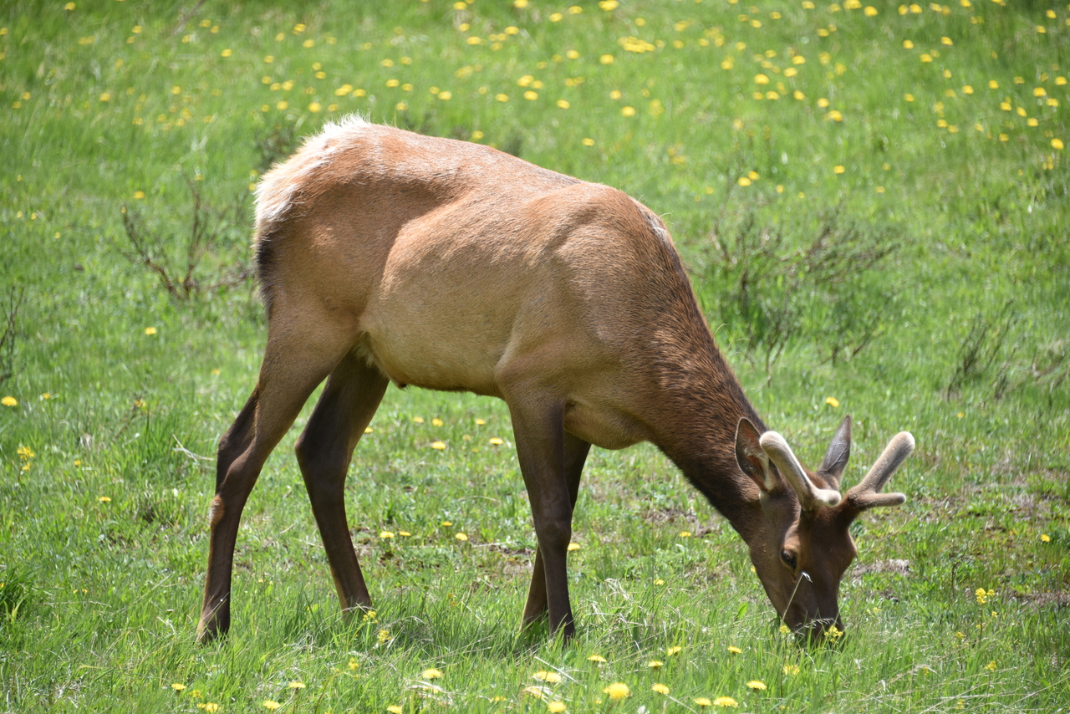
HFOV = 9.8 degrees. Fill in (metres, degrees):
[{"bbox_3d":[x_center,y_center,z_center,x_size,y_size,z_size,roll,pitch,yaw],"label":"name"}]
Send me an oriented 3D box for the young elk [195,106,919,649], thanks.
[{"bbox_3d":[0.047,0.067,14.900,1.660,1.250,0.500,1,8,11],"label":"young elk"}]

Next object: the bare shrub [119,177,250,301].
[{"bbox_3d":[-1.129,-0.377,20.200,0.430,0.370,0.380,0,7,0],"label":"bare shrub"}]

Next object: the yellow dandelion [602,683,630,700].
[{"bbox_3d":[0.184,0.755,14.100,0.052,0.034,0.048,0,7,0],"label":"yellow dandelion"}]

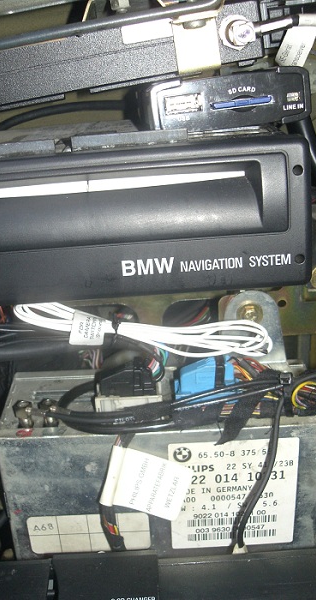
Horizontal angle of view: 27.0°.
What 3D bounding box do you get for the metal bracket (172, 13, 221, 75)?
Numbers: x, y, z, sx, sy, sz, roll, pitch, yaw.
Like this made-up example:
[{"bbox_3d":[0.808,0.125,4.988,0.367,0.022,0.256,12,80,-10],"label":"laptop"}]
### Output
[{"bbox_3d":[0.016,-0.102,0.264,0.017,0.021,0.011,-13,21,-9],"label":"metal bracket"}]

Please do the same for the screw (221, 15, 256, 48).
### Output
[{"bbox_3d":[0.032,-0.108,0.266,0.013,0.013,0.013,-13,21,-9],"label":"screw"}]

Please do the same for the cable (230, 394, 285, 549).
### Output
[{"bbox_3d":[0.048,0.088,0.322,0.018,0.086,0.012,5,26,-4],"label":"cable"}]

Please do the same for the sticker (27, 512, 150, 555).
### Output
[{"bbox_3d":[-0.035,0.121,0.341,0.062,0.025,0.001,-3,26,0],"label":"sticker"}]

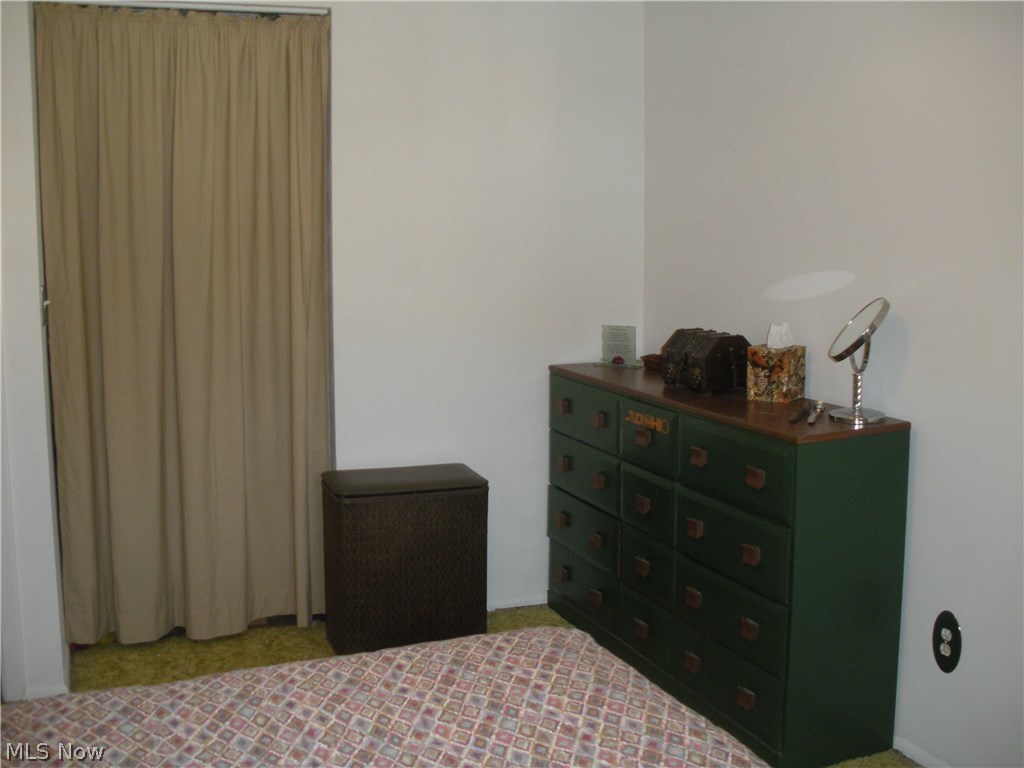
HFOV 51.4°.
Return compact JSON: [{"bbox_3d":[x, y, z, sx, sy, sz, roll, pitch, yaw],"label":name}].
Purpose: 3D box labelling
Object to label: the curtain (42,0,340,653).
[{"bbox_3d":[-0.997,-0.167,3.363,0.910,1.980,0.100,-4,9,-22],"label":"curtain"}]

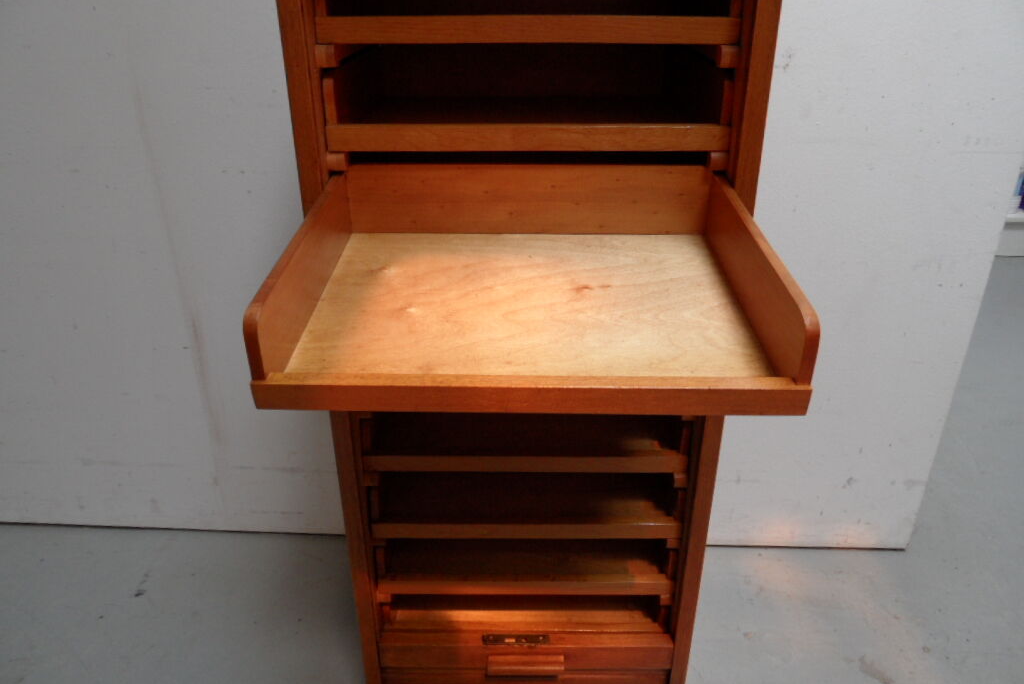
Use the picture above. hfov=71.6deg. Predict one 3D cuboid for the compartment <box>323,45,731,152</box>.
[{"bbox_3d":[0.017,-0.301,0.837,0.400,0.093,0.312,0,25,0],"label":"compartment"}]

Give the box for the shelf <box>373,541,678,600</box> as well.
[{"bbox_3d":[0.019,0.237,1.089,0.400,0.091,0.312,0,25,0],"label":"shelf"}]

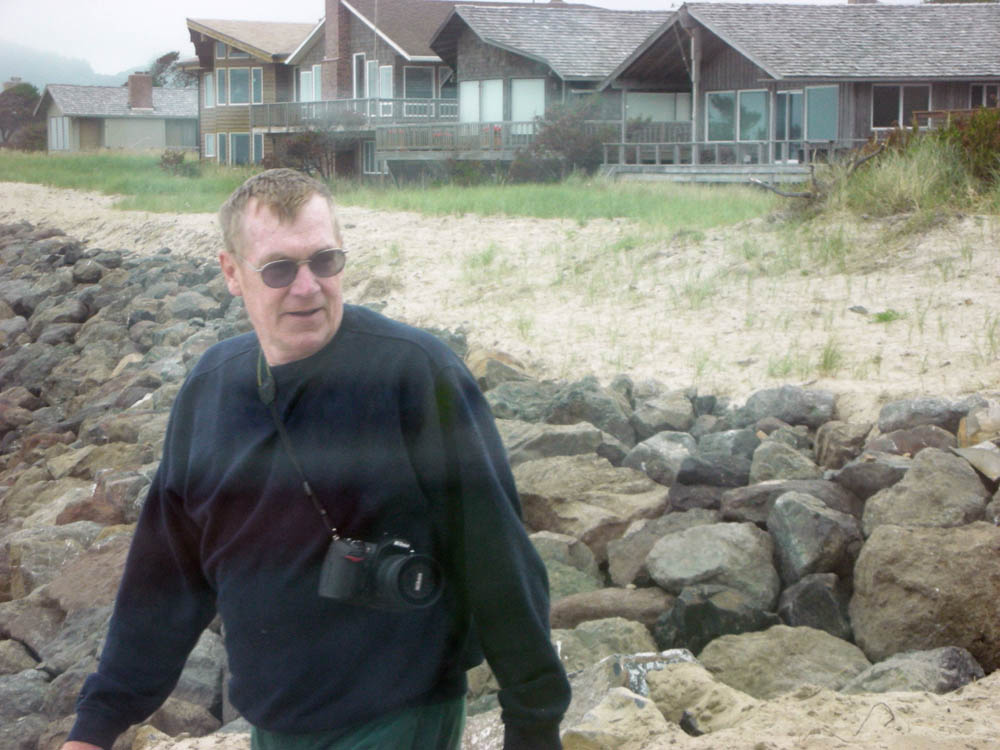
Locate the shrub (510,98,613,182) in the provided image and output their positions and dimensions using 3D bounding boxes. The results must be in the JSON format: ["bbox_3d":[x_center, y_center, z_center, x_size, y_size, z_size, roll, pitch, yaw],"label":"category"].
[{"bbox_3d":[1.865,-7.112,92.000,3.100,2.500,2.600,0,4,0],"label":"shrub"}]

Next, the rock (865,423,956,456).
[{"bbox_3d":[2.252,0.364,16.600,0.490,0.210,0.400,0,4,0],"label":"rock"}]

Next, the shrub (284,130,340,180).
[{"bbox_3d":[-6.552,-7.636,106.000,2.000,1.850,1.800,0,4,0],"label":"shrub"}]

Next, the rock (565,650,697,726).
[{"bbox_3d":[0.477,1.137,11.000,0.480,0.300,0.420,0,4,0],"label":"rock"}]

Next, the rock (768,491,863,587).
[{"bbox_3d":[1.327,0.690,12.800,0.400,0.380,0.380,0,4,0],"label":"rock"}]

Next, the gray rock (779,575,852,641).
[{"bbox_3d":[1.130,0.846,10.900,0.290,0.270,0.290,0,5,0],"label":"gray rock"}]

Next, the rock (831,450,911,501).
[{"bbox_3d":[1.849,0.505,15.100,0.410,0.250,0.380,0,4,0],"label":"rock"}]

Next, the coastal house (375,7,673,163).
[{"bbox_3d":[2.600,-9.850,106.400,12.000,5.700,8.800,-3,5,-33],"label":"coastal house"}]

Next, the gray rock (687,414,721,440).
[{"bbox_3d":[1.126,0.294,16.700,0.190,0.150,0.170,0,5,0],"label":"gray rock"}]

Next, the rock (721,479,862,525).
[{"bbox_3d":[1.355,0.597,14.100,0.660,0.260,0.420,0,4,0],"label":"rock"}]

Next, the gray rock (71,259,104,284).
[{"bbox_3d":[-5.440,-1.365,40.000,0.450,0.330,0.400,0,4,0],"label":"gray rock"}]

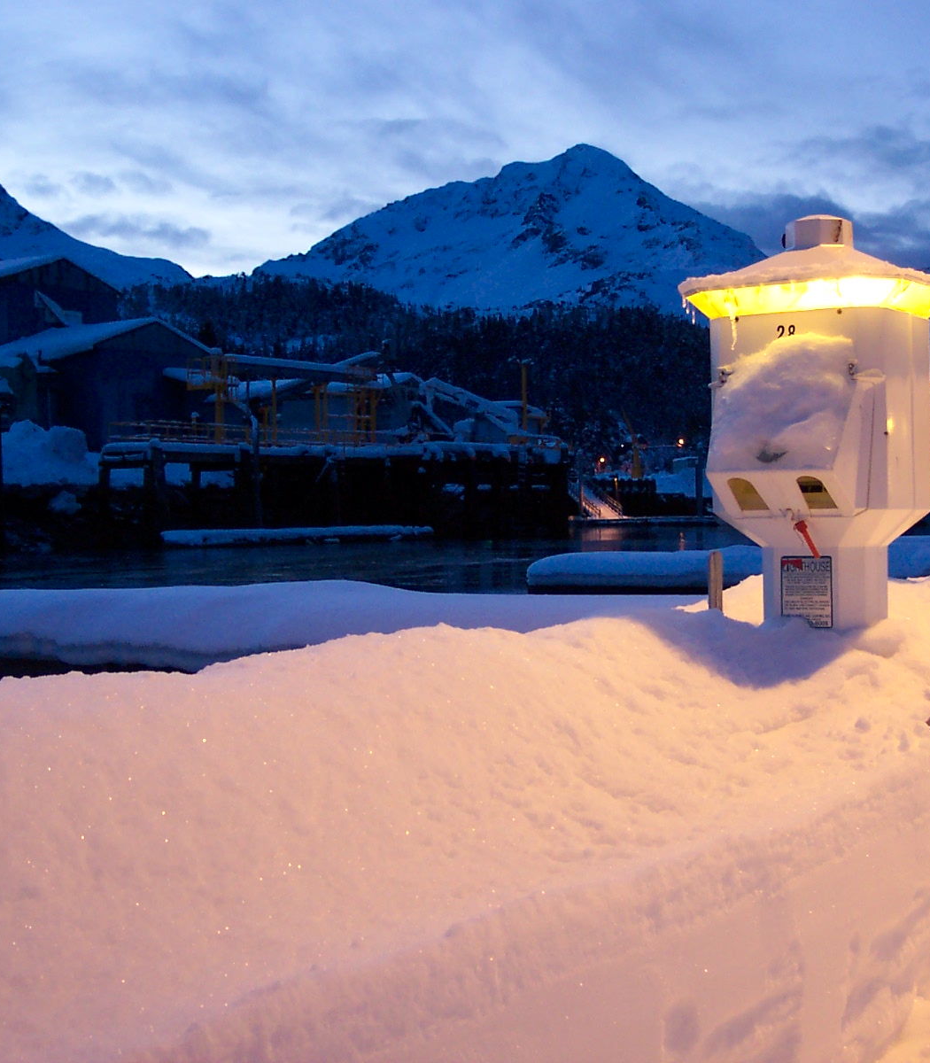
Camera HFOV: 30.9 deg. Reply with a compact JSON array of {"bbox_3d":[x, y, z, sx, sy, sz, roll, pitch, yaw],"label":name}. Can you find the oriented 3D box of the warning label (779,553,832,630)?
[{"bbox_3d":[0.560,0.100,2.750,0.087,0.117,0.004,-1,1,32],"label":"warning label"}]

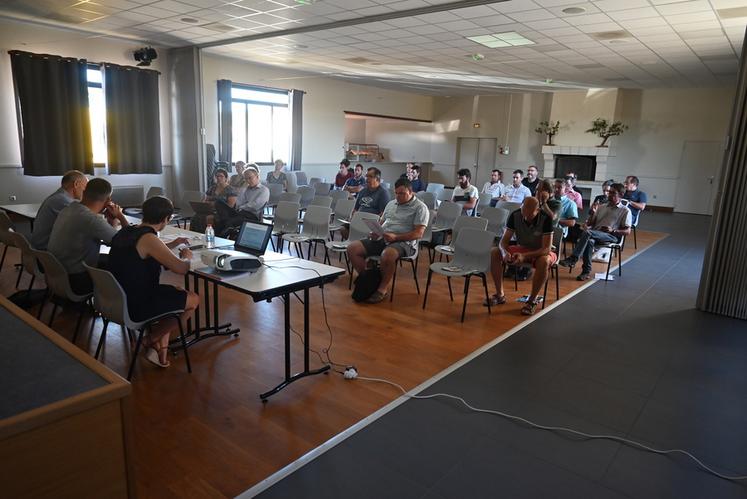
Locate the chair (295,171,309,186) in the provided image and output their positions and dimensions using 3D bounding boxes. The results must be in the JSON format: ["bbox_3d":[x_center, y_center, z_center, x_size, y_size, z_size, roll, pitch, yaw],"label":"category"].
[{"bbox_3d":[-1.865,-1.624,13.180,0.500,0.810,0.530,-4,13,-27],"label":"chair"}]

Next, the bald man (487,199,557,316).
[{"bbox_3d":[1.600,0.015,5.266,0.640,1.160,0.770,13,16,43],"label":"bald man"}]

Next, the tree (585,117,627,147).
[{"bbox_3d":[6.870,-3.424,14.691,1.096,0.821,0.650,12,15,38],"label":"tree"}]

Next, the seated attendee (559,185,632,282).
[{"bbox_3d":[2.903,-0.249,6.470,0.920,1.250,0.640,-8,15,-39],"label":"seated attendee"}]

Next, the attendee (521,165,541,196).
[{"bbox_3d":[2.801,-0.887,9.340,0.500,1.320,0.800,14,17,43],"label":"attendee"}]

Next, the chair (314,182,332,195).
[{"bbox_3d":[-1.126,-0.889,9.854,0.500,0.800,0.510,10,14,32],"label":"chair"}]

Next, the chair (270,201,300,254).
[{"bbox_3d":[-1.333,-0.219,6.798,0.500,0.810,0.520,12,15,39],"label":"chair"}]

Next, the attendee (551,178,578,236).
[{"bbox_3d":[2.309,-0.288,6.595,0.550,1.250,0.850,13,16,43],"label":"attendee"}]

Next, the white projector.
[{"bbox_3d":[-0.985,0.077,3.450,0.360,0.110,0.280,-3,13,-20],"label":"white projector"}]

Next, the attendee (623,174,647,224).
[{"bbox_3d":[4.171,-0.619,8.480,0.800,1.265,0.500,-6,15,-35],"label":"attendee"}]

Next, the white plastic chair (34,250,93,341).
[{"bbox_3d":[-2.135,0.364,3.801,0.500,0.810,0.530,13,16,42],"label":"white plastic chair"}]

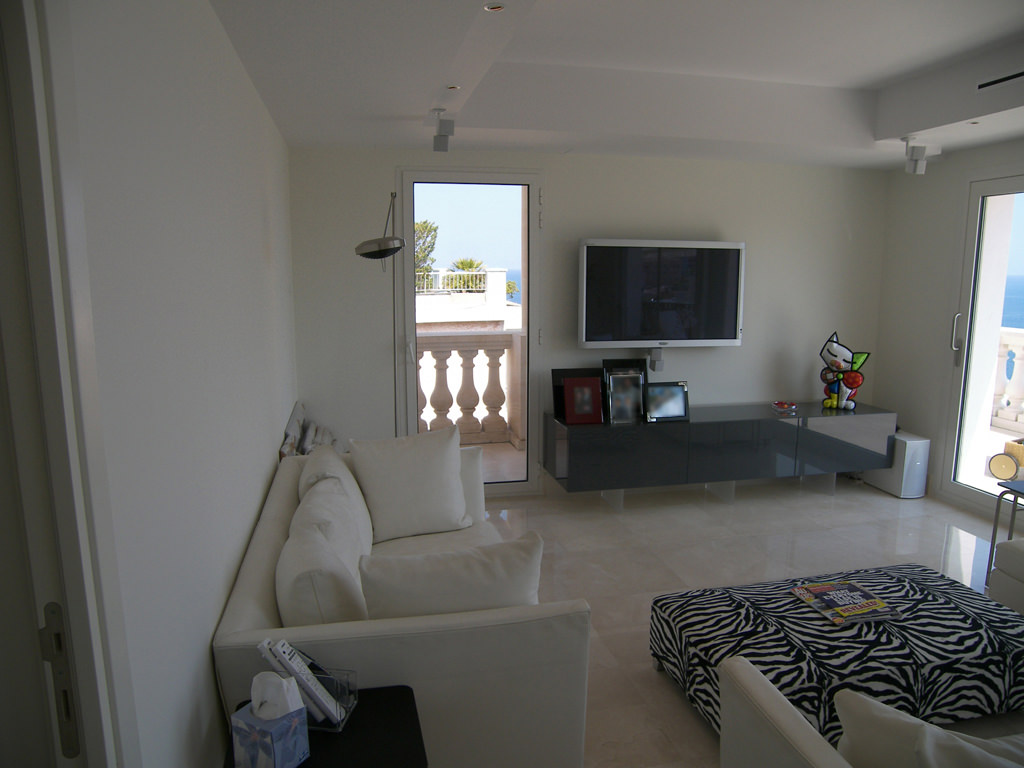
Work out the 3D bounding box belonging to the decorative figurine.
[{"bbox_3d":[2.383,-0.098,5.080,0.315,0.544,0.220,5,10,28],"label":"decorative figurine"}]

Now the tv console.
[{"bbox_3d":[1.454,0.400,4.929,2.392,0.398,0.491,-2,9,-13],"label":"tv console"}]

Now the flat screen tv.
[{"bbox_3d":[1.018,-0.606,4.814,1.162,0.708,0.090,-2,9,-13],"label":"flat screen tv"}]

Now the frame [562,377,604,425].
[{"bbox_3d":[0.460,0.111,4.586,0.245,0.298,0.035,-2,-6,-13],"label":"frame"}]

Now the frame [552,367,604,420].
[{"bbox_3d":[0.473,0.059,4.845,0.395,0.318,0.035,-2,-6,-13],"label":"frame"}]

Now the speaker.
[{"bbox_3d":[2.802,0.574,5.180,0.195,0.408,0.418,-2,9,-12],"label":"speaker"}]

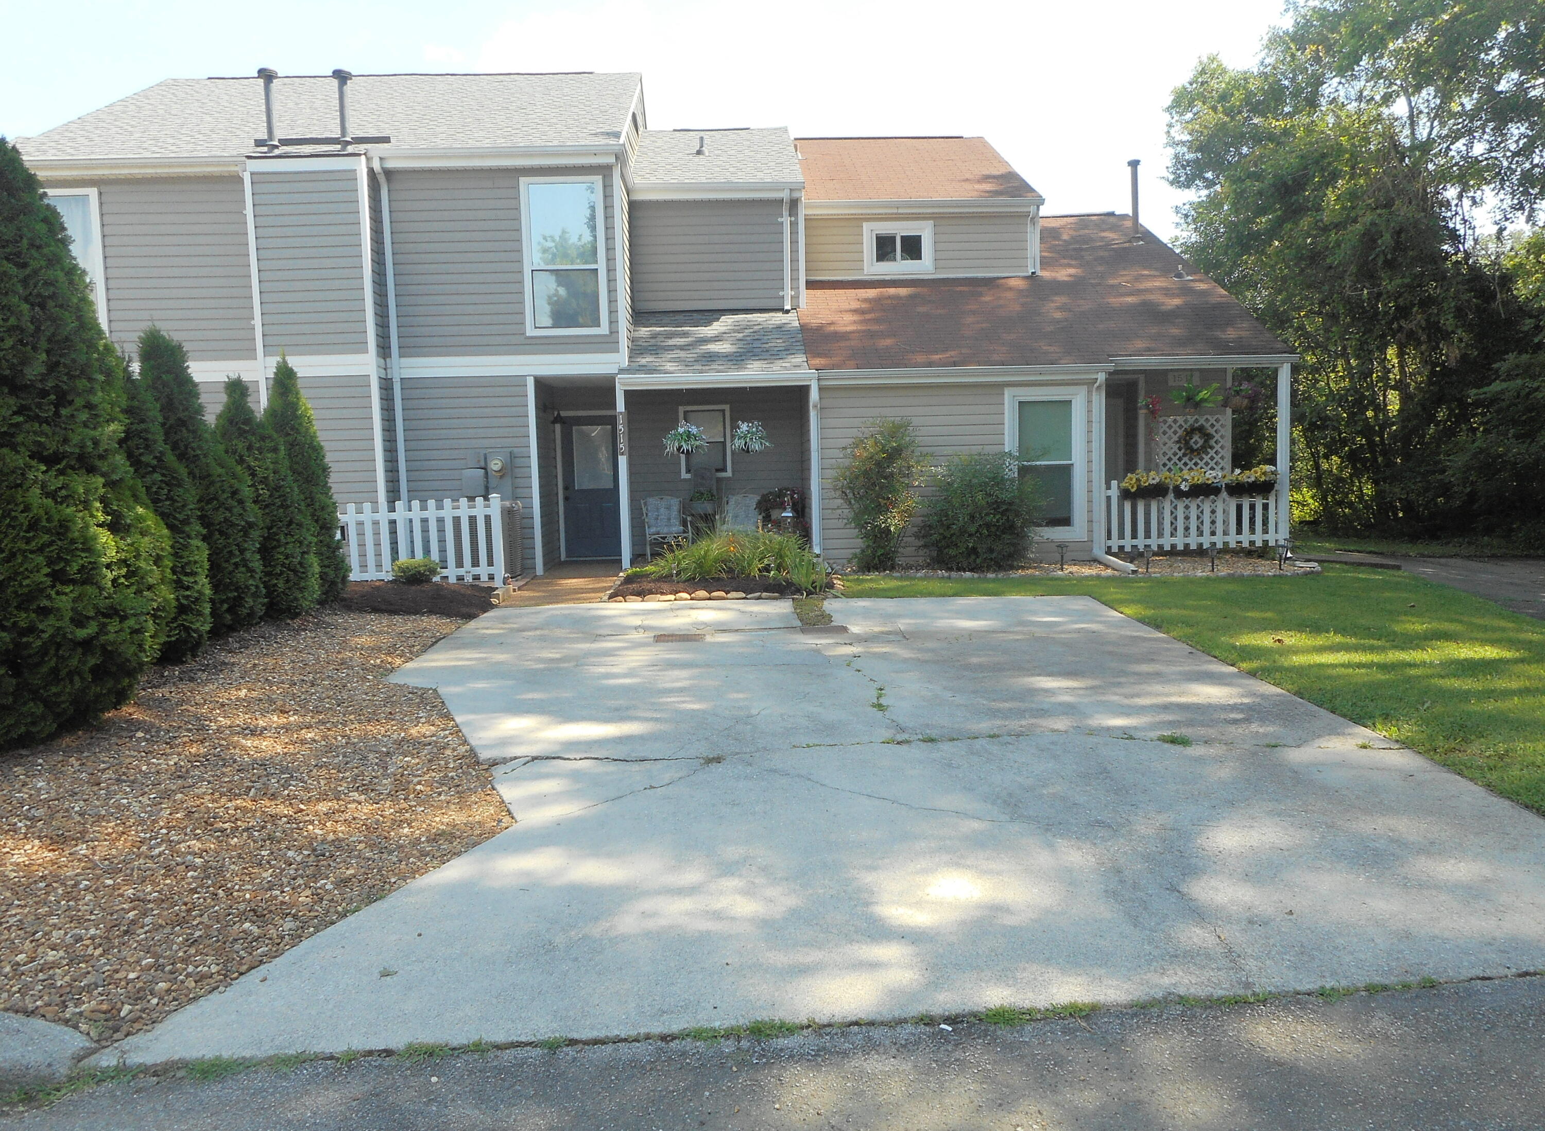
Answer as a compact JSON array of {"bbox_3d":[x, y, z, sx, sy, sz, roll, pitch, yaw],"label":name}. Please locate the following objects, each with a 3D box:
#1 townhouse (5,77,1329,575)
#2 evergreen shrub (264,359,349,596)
[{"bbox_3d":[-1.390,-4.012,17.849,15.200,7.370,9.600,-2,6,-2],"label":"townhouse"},{"bbox_3d":[-5.236,-0.971,12.137,1.100,2.620,1.100,-2,6,-2],"label":"evergreen shrub"}]

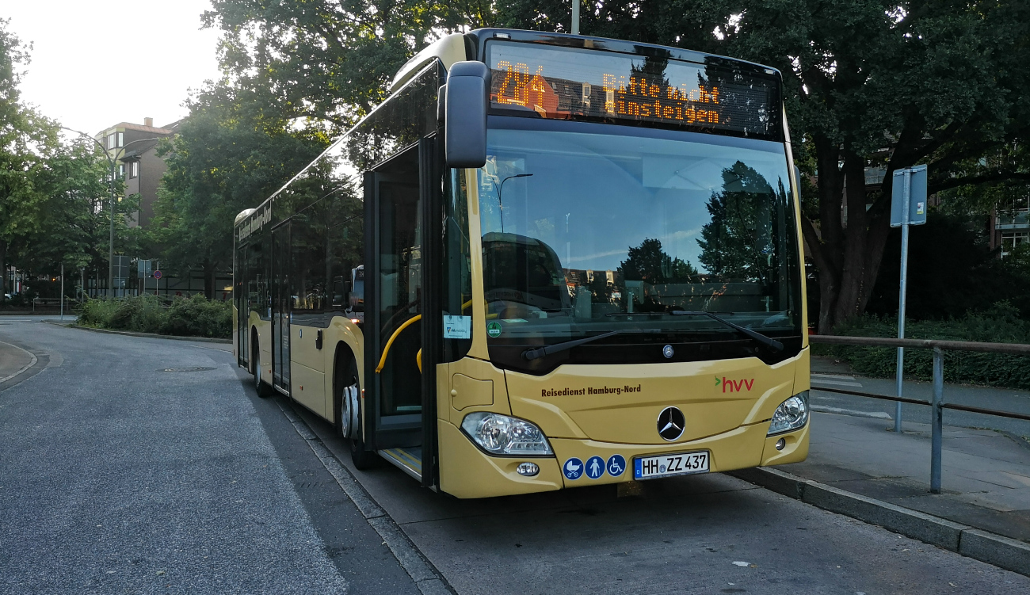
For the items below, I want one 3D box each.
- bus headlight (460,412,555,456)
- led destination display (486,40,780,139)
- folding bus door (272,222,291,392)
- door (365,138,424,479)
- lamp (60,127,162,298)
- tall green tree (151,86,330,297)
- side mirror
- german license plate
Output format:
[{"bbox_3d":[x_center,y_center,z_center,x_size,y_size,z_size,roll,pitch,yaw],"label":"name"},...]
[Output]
[{"bbox_3d":[-0.040,0.760,4.453,0.470,0.250,0.240,0,-1,-13],"label":"bus headlight"},{"bbox_3d":[0.837,-1.230,4.916,2.160,0.480,0.180,0,-1,-25],"label":"led destination display"},{"bbox_3d":[-2.896,0.132,9.894,0.120,2.040,1.300,0,-1,-25],"label":"folding bus door"},{"bbox_3d":[-0.830,0.083,5.539,0.160,2.050,1.300,0,-1,-25],"label":"door"},{"bbox_3d":[-19.100,-3.350,38.000,4.600,9.400,0.450,0,0,-27],"label":"lamp"},{"bbox_3d":[-14.700,-4.700,43.000,8.800,12.400,8.300,0,0,-19],"label":"tall green tree"},{"bbox_3d":[-0.244,-0.942,4.168,0.240,0.530,0.180,0,-1,-16],"label":"side mirror"},{"bbox_3d":[0.926,0.982,4.722,0.530,0.120,0.020,0,-1,-25],"label":"german license plate"}]

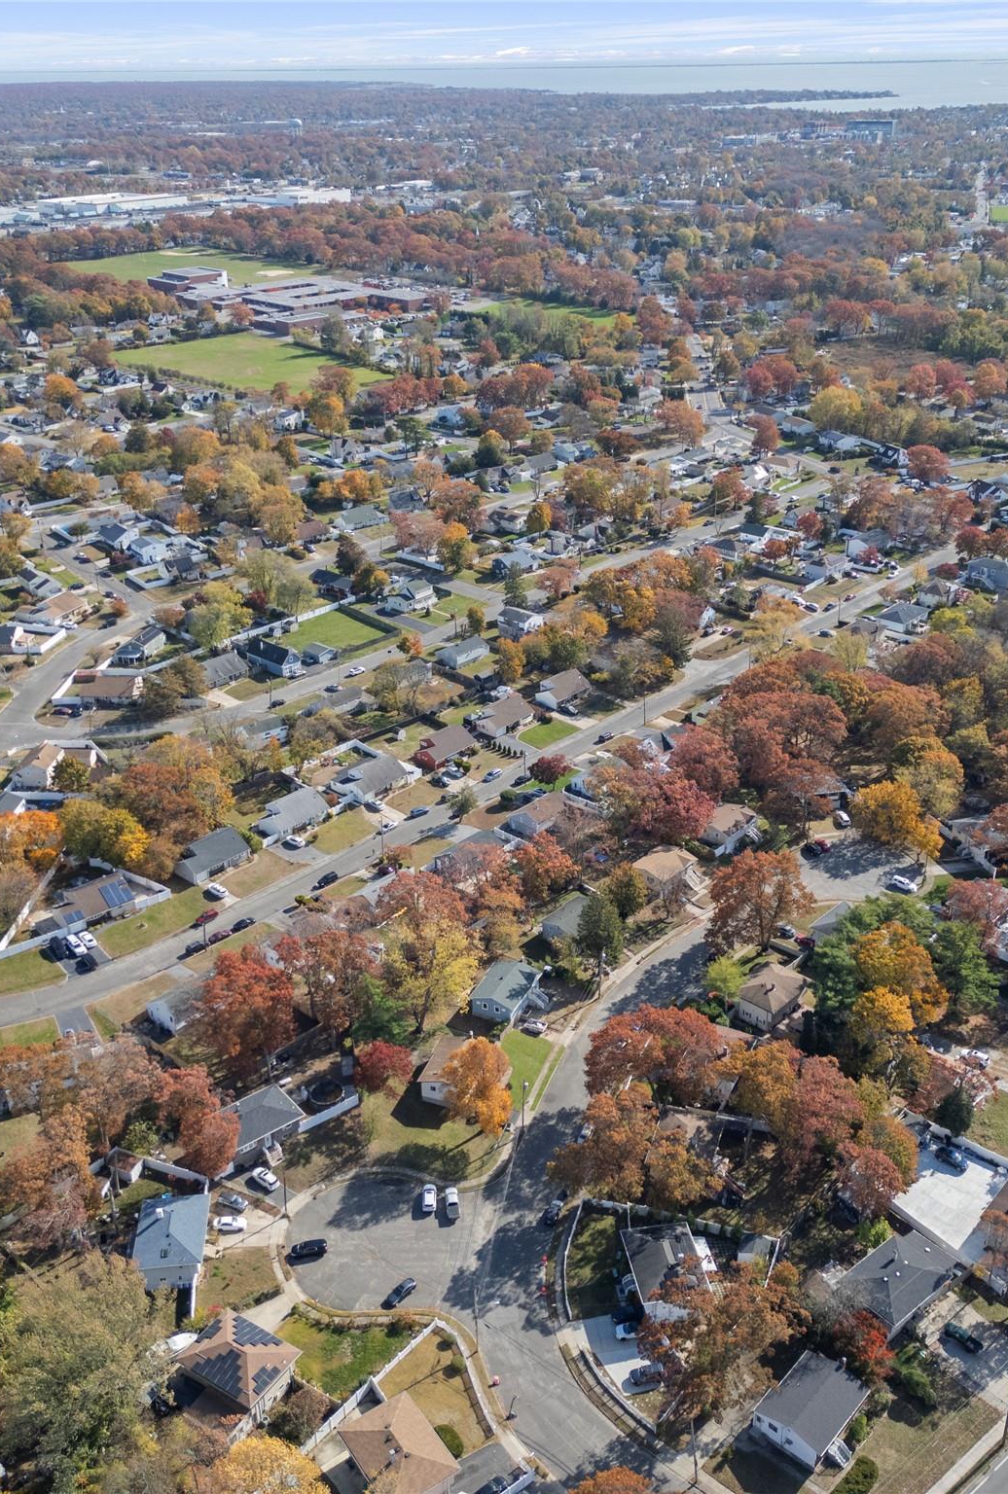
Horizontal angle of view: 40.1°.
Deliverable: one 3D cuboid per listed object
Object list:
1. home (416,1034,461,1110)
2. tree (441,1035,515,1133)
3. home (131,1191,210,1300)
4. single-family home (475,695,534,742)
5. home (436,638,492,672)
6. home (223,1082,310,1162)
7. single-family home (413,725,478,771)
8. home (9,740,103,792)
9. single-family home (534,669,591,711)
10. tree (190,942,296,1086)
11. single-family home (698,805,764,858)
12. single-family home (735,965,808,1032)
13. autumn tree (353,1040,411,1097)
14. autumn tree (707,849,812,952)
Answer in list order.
[{"bbox_3d":[-7.258,50.410,218.458,8.700,5.000,12.300,8,28,16],"label":"home"},{"bbox_3d":[-3.874,50.633,204.253,10.500,17.200,10.500,-1,26,0],"label":"tree"},{"bbox_3d":[-45.620,67.660,190.760,8.710,6.240,12.430,-2,27,-2],"label":"home"},{"bbox_3d":[0.090,-7.680,341.010,8.410,4.950,14.050,23,35,39],"label":"single-family home"},{"bbox_3d":[-10.925,-26.379,372.337,7.700,5.200,12.400,21,34,37],"label":"home"},{"bbox_3d":[-36.986,56.113,207.540,12.000,5.200,9.000,-20,32,-33],"label":"home"},{"bbox_3d":[-14.363,-0.742,321.453,9.600,4.800,13.900,21,34,36],"label":"single-family home"},{"bbox_3d":[-106.940,4.130,319.180,8.400,5.600,13.500,2,27,5],"label":"home"},{"bbox_3d":[14.398,-15.077,349.370,9.800,4.900,13.700,23,35,38],"label":"single-family home"},{"bbox_3d":[-40.620,42.920,220.930,15.500,19.500,15.500,-1,26,0],"label":"tree"},{"bbox_3d":[47.440,15.240,292.780,7.440,5.940,11.330,20,33,35],"label":"single-family home"},{"bbox_3d":[45.880,42.370,235.310,7.600,5.600,10.900,19,33,35],"label":"single-family home"},{"bbox_3d":[-18.824,50.392,214.861,9.400,8.500,9.400,-1,26,0],"label":"autumn tree"},{"bbox_3d":[45.411,27.960,246.026,18.600,19.400,18.600,-1,26,0],"label":"autumn tree"}]

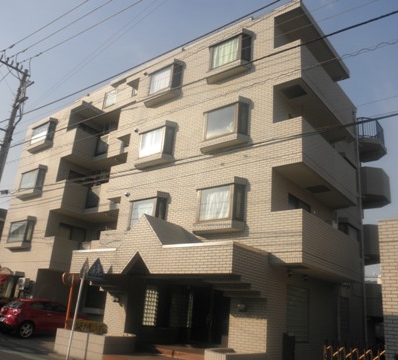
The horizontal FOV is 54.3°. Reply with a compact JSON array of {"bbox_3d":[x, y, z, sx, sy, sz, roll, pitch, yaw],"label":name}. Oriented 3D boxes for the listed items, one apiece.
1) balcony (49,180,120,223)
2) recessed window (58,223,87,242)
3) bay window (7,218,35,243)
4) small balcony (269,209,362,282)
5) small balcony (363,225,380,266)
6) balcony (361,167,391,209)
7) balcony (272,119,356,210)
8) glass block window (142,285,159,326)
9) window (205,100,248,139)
[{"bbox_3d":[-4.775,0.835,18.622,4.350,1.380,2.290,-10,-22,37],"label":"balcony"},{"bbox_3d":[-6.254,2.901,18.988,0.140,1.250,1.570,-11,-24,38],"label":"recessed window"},{"bbox_3d":[-8.888,2.637,19.503,1.680,1.070,0.450,-10,-22,37],"label":"bay window"},{"bbox_3d":[3.813,2.197,12.128,1.000,1.450,4.980,-10,-22,37],"label":"small balcony"},{"bbox_3d":[7.978,3.013,18.094,1.950,1.340,2.700,-10,-22,37],"label":"small balcony"},{"bbox_3d":[8.403,0.438,18.687,1.300,1.320,2.400,-11,-24,38],"label":"balcony"},{"bbox_3d":[3.990,-0.364,12.948,1.000,1.420,4.980,-10,-22,37],"label":"balcony"},{"bbox_3d":[-1.662,4.349,13.472,0.120,1.350,0.620,-11,-24,38],"label":"glass block window"},{"bbox_3d":[0.875,-1.770,12.492,1.360,1.070,0.470,-11,-24,38],"label":"window"}]

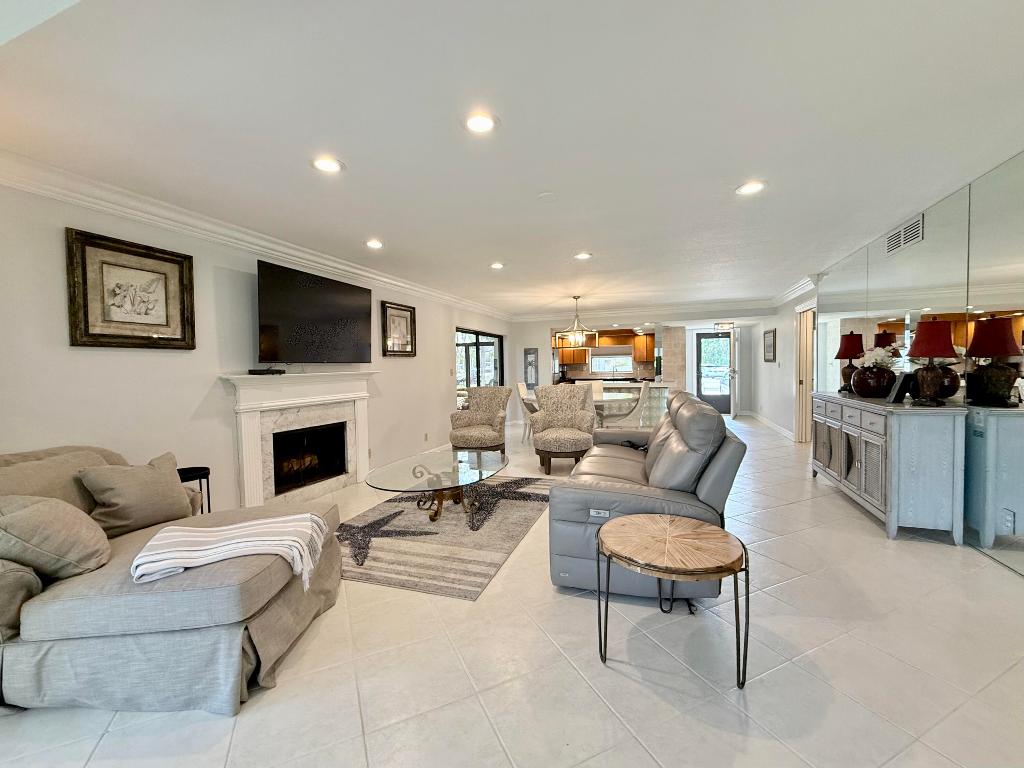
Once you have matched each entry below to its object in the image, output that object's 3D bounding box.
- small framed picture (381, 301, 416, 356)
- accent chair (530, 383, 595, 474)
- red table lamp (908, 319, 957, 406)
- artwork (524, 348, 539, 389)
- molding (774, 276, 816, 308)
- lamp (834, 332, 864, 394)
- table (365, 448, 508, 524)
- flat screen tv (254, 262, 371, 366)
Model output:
[{"bbox_3d":[-1.472,-0.704,5.496,0.041,0.692,0.699,0,2,20],"label":"small framed picture"},{"bbox_3d":[0.630,0.539,5.150,0.710,1.020,0.740,-1,2,12],"label":"accent chair"},{"bbox_3d":[2.979,-0.164,2.939,0.250,0.626,0.250,0,2,20],"label":"red table lamp"},{"bbox_3d":[0.431,-0.322,9.051,0.320,0.890,0.030,0,2,20],"label":"artwork"},{"bbox_3d":[4.375,-1.444,6.498,0.100,0.150,2.000,0,2,20],"label":"molding"},{"bbox_3d":[3.405,-0.217,4.152,0.250,0.615,0.260,0,2,20],"label":"lamp"},{"bbox_3d":[-0.580,0.928,3.633,1.060,0.420,1.550,0,2,20],"label":"table"},{"bbox_3d":[-1.862,-0.627,4.061,0.050,0.840,1.420,0,2,20],"label":"flat screen tv"}]

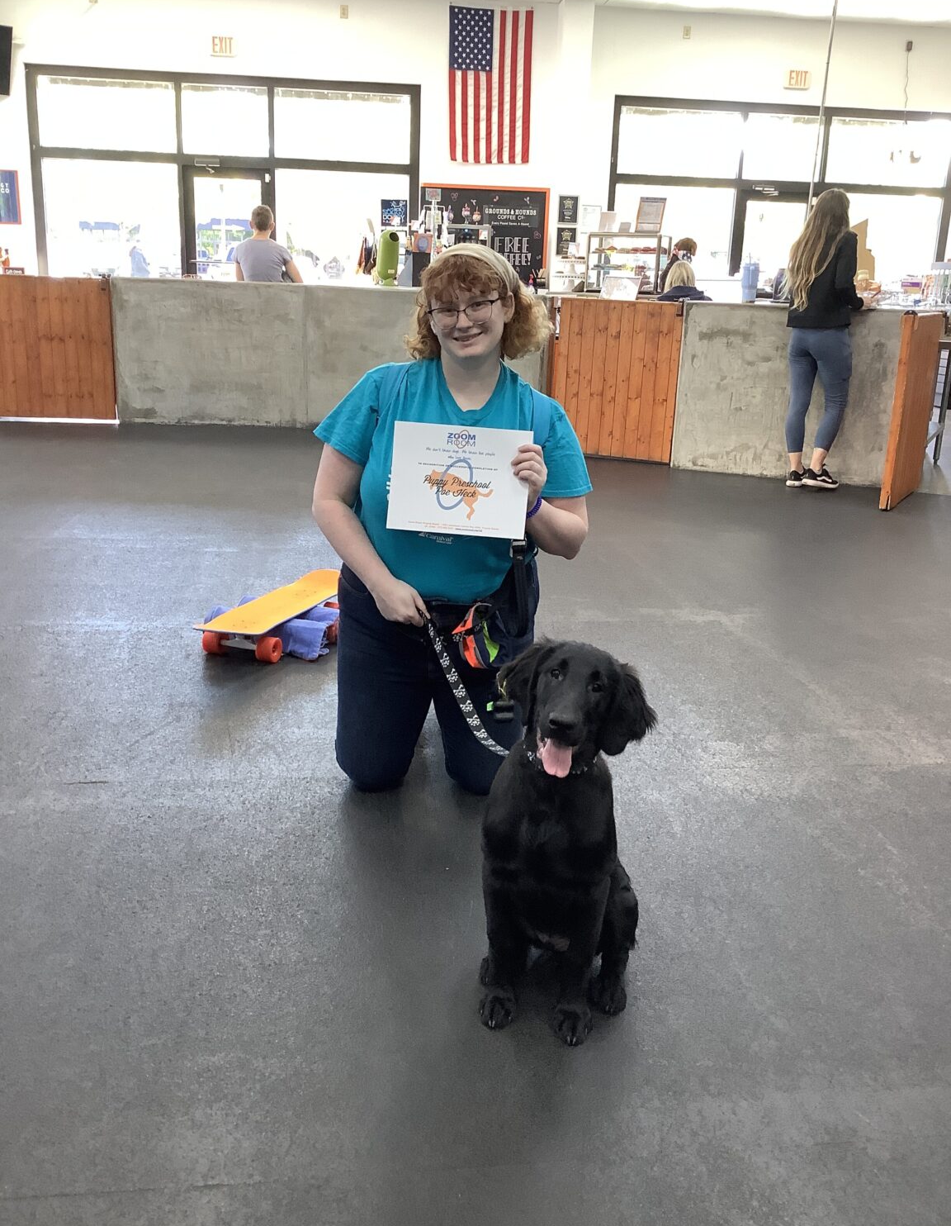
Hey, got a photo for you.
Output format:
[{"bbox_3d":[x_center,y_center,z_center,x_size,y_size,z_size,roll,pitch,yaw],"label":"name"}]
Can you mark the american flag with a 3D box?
[{"bbox_3d":[0.182,-5.502,11.897,0.890,1.500,0.040,1,16,-4],"label":"american flag"}]

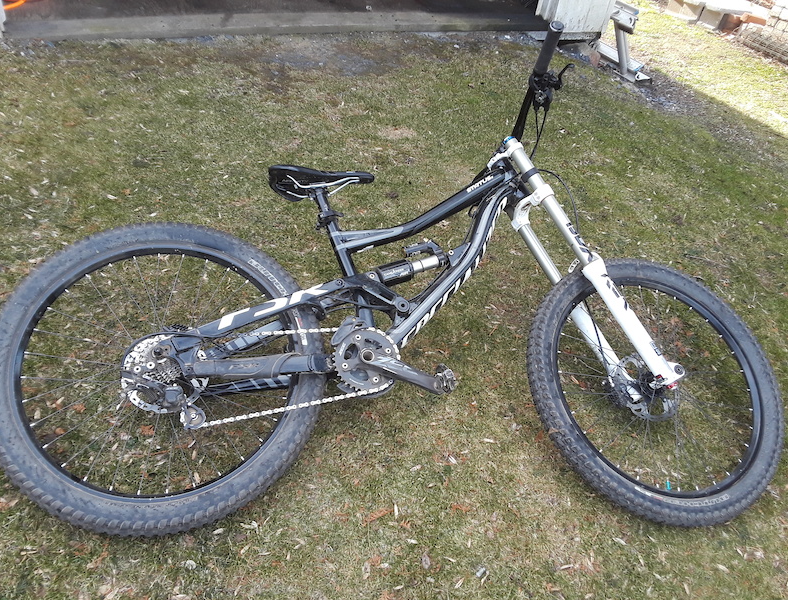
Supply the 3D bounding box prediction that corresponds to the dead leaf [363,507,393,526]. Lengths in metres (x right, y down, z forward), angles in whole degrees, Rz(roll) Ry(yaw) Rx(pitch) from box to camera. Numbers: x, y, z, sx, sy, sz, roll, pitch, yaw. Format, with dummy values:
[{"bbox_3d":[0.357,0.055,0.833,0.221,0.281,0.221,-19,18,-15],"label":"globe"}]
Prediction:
[{"bbox_3d":[-0.032,0.450,1.340,0.077,0.012,0.022,-18,50,-31],"label":"dead leaf"}]

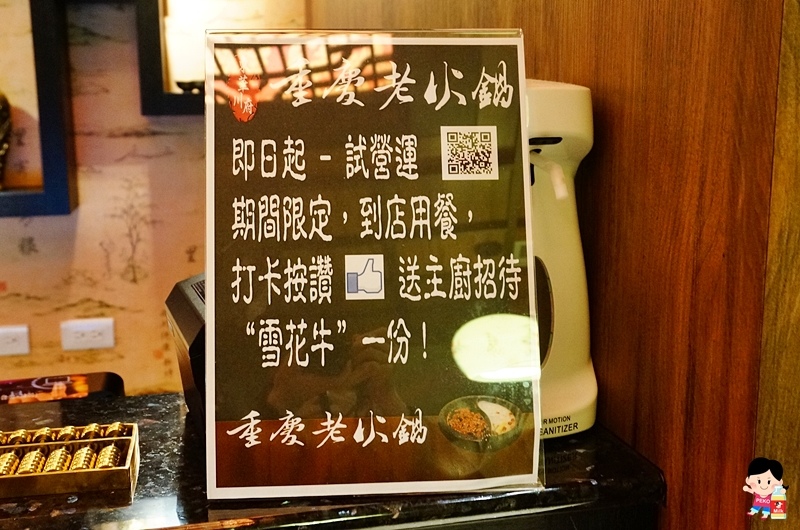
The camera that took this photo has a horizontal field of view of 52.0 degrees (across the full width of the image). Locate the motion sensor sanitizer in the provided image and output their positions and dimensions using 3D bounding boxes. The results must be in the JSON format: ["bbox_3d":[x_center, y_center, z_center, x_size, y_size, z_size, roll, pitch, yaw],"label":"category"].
[{"bbox_3d":[0.091,-0.014,0.643,0.112,0.266,0.125,-2,9,-13],"label":"motion sensor sanitizer"}]

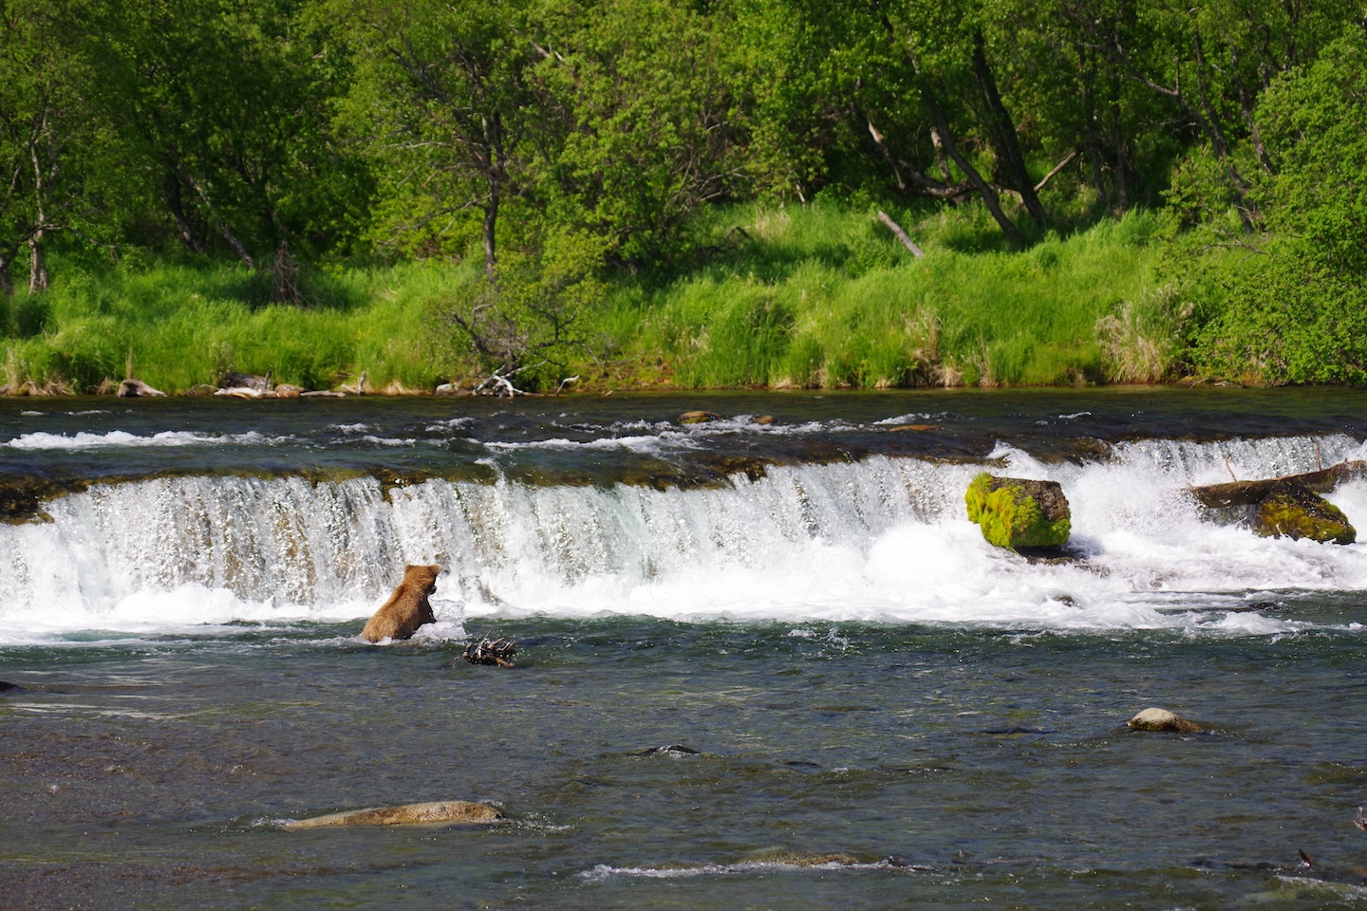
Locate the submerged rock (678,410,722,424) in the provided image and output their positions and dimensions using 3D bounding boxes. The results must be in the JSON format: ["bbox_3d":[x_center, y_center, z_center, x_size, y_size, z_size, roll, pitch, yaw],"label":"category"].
[{"bbox_3d":[0.233,-0.515,120.000,0.640,0.260,0.480,0,1,0],"label":"submerged rock"}]

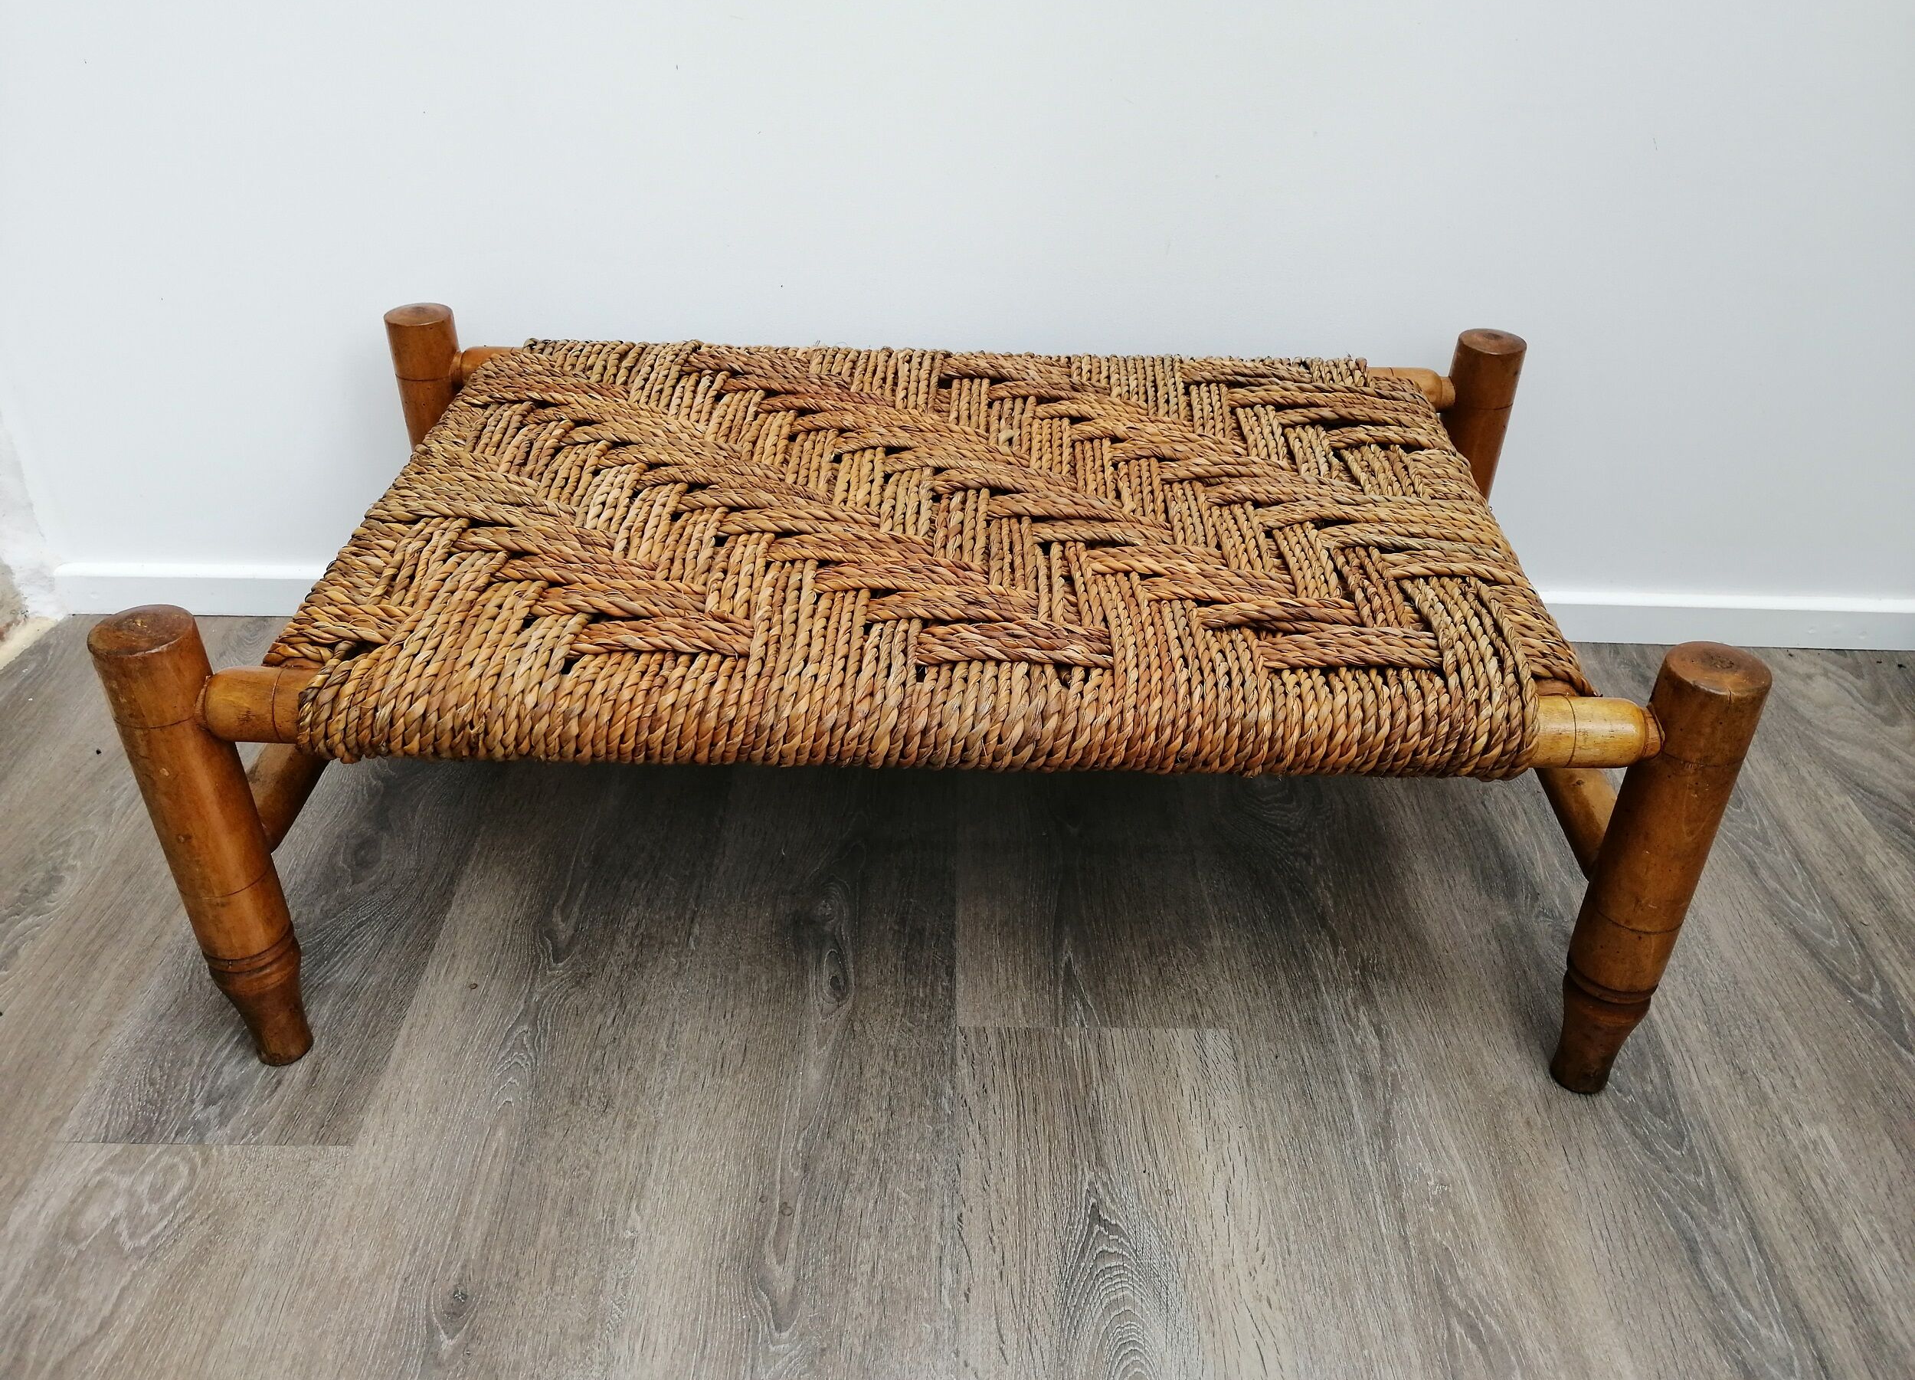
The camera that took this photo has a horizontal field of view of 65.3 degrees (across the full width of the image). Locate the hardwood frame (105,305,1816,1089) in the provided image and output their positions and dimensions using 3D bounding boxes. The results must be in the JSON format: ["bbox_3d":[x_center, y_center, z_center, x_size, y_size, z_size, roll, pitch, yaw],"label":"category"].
[{"bbox_3d":[-0.012,-0.020,1.126,0.938,0.339,0.542,1,34,1],"label":"hardwood frame"}]

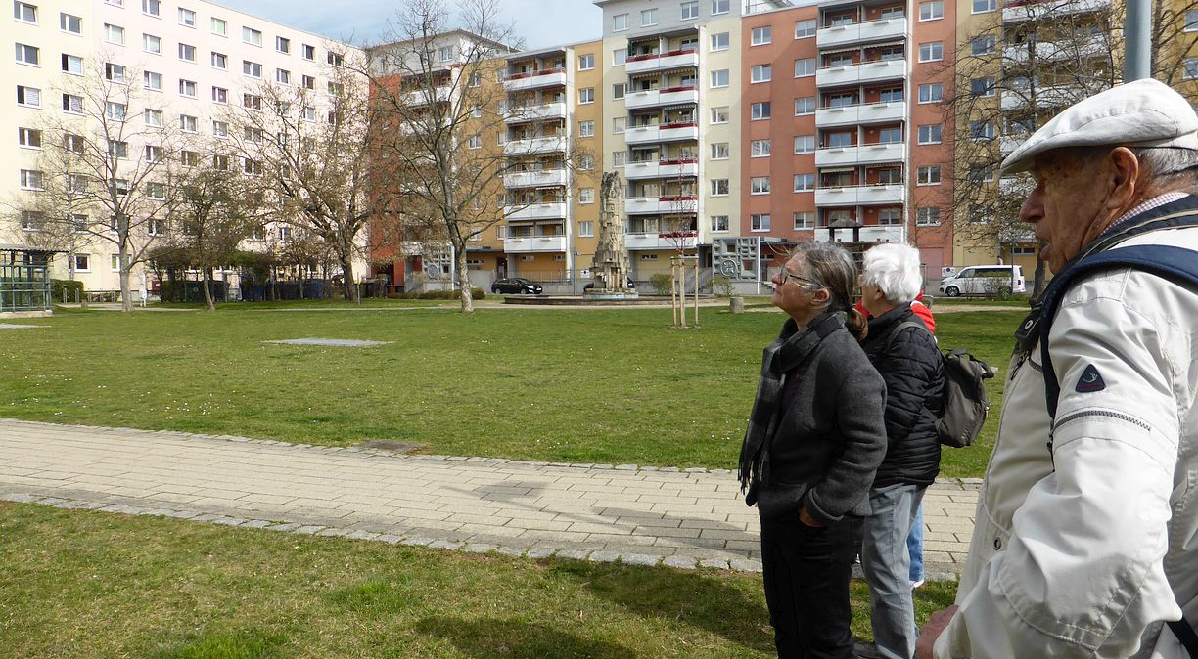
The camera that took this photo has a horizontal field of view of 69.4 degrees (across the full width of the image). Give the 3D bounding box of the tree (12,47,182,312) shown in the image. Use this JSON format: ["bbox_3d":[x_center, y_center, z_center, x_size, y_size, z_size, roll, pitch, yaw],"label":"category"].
[{"bbox_3d":[-25.648,-7.529,44.148,7.700,13.150,7.700,0,3,0],"label":"tree"}]

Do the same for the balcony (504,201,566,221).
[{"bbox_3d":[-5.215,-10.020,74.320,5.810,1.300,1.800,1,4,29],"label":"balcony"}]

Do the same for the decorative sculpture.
[{"bbox_3d":[0.765,-5.721,52.000,2.750,7.610,2.750,1,4,29],"label":"decorative sculpture"}]

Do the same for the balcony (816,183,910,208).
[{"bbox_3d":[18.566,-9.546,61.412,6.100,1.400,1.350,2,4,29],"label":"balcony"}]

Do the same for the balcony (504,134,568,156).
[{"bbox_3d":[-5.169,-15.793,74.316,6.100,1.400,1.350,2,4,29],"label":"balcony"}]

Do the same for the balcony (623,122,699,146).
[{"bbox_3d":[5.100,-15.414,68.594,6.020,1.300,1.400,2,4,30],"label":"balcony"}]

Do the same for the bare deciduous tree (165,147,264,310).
[{"bbox_3d":[-17.373,-4.501,38.796,4.600,7.290,4.600,0,3,0],"label":"bare deciduous tree"}]

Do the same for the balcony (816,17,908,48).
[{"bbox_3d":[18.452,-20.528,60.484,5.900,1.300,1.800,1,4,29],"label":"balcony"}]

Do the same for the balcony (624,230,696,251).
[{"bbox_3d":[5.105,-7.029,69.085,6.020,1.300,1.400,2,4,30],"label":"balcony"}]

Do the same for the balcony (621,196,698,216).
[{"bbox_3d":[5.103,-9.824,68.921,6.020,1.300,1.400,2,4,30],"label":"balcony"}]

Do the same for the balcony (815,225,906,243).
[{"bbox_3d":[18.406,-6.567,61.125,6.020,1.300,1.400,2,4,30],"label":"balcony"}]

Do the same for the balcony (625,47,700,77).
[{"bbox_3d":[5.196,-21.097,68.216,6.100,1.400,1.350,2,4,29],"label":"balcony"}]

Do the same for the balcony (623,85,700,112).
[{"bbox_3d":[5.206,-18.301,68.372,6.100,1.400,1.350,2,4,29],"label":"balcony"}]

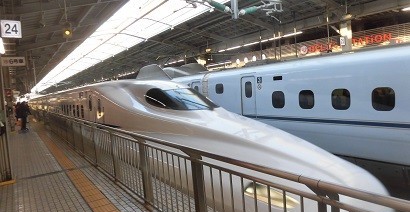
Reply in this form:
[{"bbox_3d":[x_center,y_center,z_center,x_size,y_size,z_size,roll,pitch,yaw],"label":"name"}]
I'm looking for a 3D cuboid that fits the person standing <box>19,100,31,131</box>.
[{"bbox_3d":[-10.028,0.544,15.800,0.480,1.650,0.500,-6,4,-34],"label":"person standing"}]

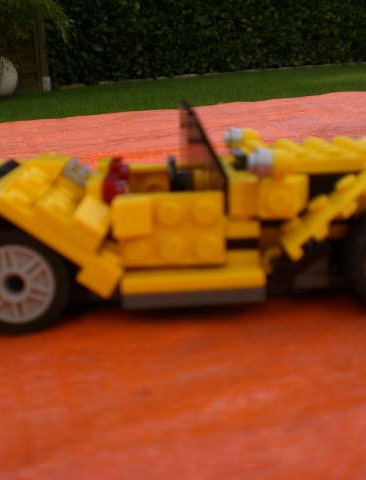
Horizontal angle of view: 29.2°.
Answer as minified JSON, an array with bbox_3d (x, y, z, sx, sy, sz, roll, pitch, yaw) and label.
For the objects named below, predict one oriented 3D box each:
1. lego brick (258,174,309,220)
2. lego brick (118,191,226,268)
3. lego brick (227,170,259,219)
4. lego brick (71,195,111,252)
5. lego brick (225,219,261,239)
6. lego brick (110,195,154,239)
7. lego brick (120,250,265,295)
[{"bbox_3d":[0.023,-0.010,0.165,0.011,0.010,0.009,-3,14,-2],"label":"lego brick"},{"bbox_3d":[-0.002,-0.002,0.159,0.024,0.016,0.005,-3,14,-2],"label":"lego brick"},{"bbox_3d":[0.013,-0.010,0.169,0.008,0.009,0.012,-3,14,-2],"label":"lego brick"},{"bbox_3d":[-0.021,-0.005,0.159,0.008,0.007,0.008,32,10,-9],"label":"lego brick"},{"bbox_3d":[0.014,-0.003,0.167,0.009,0.004,0.009,-3,14,-2],"label":"lego brick"},{"bbox_3d":[-0.011,-0.005,0.154,0.008,0.008,0.005,-3,14,-2],"label":"lego brick"},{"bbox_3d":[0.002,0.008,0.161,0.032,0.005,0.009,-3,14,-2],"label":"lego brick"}]

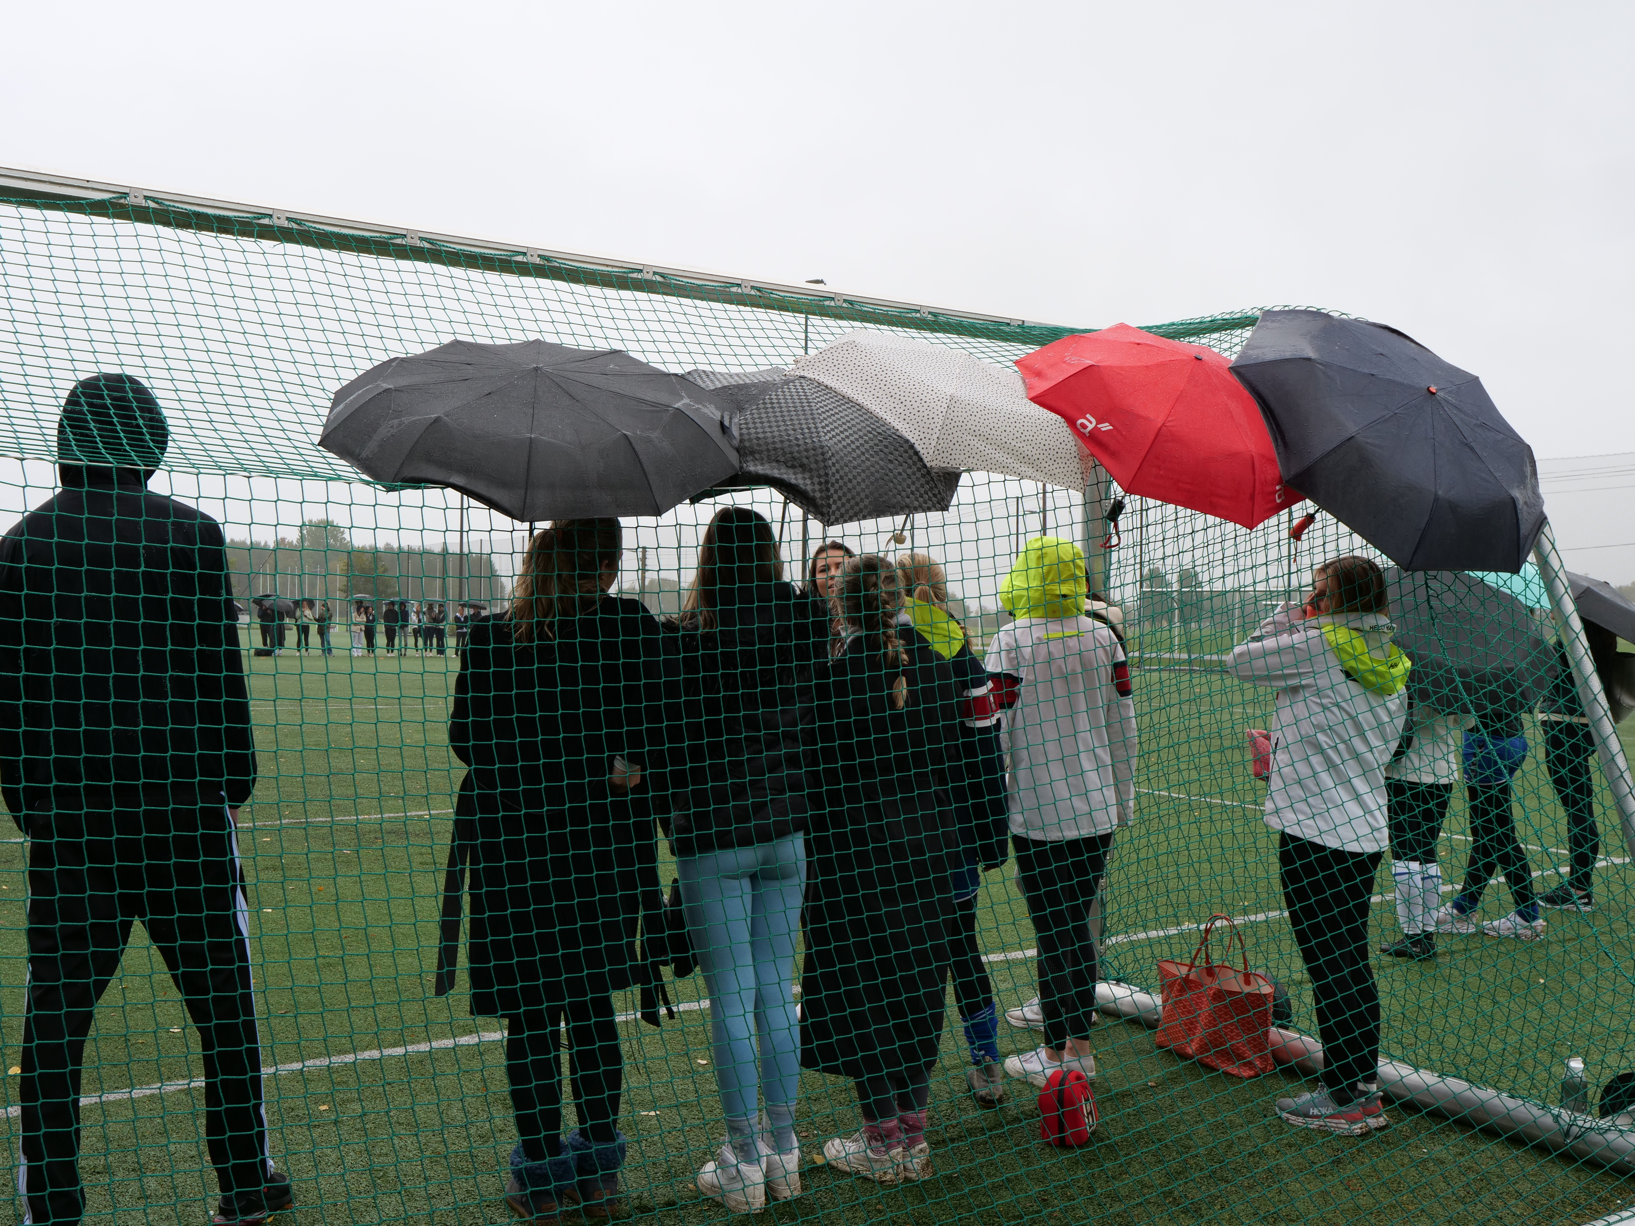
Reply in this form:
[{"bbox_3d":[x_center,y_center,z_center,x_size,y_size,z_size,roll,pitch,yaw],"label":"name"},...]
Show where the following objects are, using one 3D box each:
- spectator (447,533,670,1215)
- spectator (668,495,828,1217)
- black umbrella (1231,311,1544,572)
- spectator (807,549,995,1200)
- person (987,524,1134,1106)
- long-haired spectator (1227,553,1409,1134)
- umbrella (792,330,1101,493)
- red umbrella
[{"bbox_3d":[-0.636,0.613,3.770,0.540,1.730,0.380,1,0,-22],"label":"spectator"},{"bbox_3d":[-0.165,0.613,3.857,0.470,1.740,0.360,0,0,-34],"label":"spectator"},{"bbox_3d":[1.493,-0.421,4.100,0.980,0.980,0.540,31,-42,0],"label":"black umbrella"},{"bbox_3d":[0.182,0.666,4.062,0.460,1.640,0.400,0,0,-40],"label":"spectator"},{"bbox_3d":[0.777,0.629,4.818,0.500,1.720,0.360,1,0,-27],"label":"person"},{"bbox_3d":[1.489,0.669,4.436,0.480,1.660,0.460,1,0,35],"label":"long-haired spectator"},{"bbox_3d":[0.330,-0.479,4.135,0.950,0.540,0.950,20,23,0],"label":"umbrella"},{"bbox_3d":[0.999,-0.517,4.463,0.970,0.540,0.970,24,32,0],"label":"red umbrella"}]

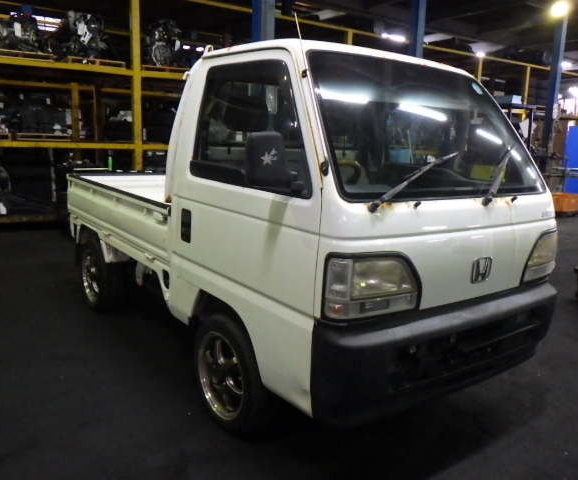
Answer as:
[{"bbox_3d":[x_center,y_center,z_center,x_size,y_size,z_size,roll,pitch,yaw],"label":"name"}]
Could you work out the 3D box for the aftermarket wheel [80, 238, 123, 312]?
[{"bbox_3d":[-1.380,0.261,3.804,0.155,0.530,0.530,-6,14,-36],"label":"aftermarket wheel"}]

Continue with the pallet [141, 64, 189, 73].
[{"bbox_3d":[-1.992,-2.538,7.848,0.766,0.095,0.800,-6,13,-35],"label":"pallet"}]

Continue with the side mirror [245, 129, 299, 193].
[{"bbox_3d":[-0.069,-0.251,1.674,0.190,0.190,0.095,-6,14,-36],"label":"side mirror"}]

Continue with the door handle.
[{"bbox_3d":[-0.459,-0.063,2.348,0.035,0.150,0.095,-6,14,-36],"label":"door handle"}]

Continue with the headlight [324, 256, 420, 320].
[{"bbox_3d":[0.273,0.140,1.670,0.350,0.210,0.140,-6,14,-36],"label":"headlight"}]

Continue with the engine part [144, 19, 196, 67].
[{"bbox_3d":[-1.822,-2.955,7.907,0.713,0.660,0.600,-6,13,-35],"label":"engine part"}]

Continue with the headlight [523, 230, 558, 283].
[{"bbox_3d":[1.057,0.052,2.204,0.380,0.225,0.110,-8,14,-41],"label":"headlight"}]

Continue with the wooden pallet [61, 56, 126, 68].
[{"bbox_3d":[-2.997,-2.636,7.821,0.800,0.100,0.800,-6,14,-36],"label":"wooden pallet"}]

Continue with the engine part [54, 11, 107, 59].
[{"bbox_3d":[-2.884,-2.798,7.168,0.650,0.566,0.580,-6,13,-35],"label":"engine part"}]

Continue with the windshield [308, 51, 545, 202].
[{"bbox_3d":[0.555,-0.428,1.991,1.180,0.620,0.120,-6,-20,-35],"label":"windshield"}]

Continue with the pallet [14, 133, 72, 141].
[{"bbox_3d":[-3.885,-1.603,8.070,0.745,0.095,0.800,-6,13,-35],"label":"pallet"}]

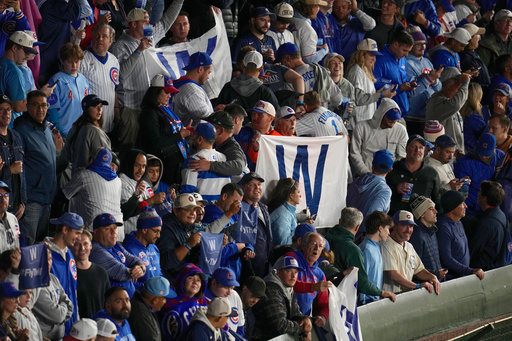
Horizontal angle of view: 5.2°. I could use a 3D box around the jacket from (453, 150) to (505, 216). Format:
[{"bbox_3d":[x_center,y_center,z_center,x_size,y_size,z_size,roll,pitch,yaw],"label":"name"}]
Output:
[{"bbox_3d":[2.019,0.127,51.600,0.570,0.680,0.380,-8,27,-24],"label":"jacket"}]

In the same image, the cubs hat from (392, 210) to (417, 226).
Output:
[{"bbox_3d":[1.306,0.422,50.000,0.180,0.140,0.270,-12,20,-33],"label":"cubs hat"}]

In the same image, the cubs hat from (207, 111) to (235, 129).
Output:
[{"bbox_3d":[-0.317,-0.446,48.700,0.270,0.140,0.180,14,21,27],"label":"cubs hat"}]

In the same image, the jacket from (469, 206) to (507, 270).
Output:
[{"bbox_3d":[1.979,0.630,48.400,0.320,0.670,0.470,9,19,27],"label":"jacket"}]

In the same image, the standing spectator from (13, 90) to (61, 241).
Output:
[{"bbox_3d":[-1.752,0.264,45.500,0.530,1.760,0.360,-13,20,-40],"label":"standing spectator"}]

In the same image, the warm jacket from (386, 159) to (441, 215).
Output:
[{"bbox_3d":[1.435,0.217,51.500,0.550,0.700,0.340,0,17,0],"label":"warm jacket"}]

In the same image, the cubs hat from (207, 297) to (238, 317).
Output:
[{"bbox_3d":[-0.256,1.094,45.900,0.265,0.140,0.180,0,15,-28],"label":"cubs hat"}]

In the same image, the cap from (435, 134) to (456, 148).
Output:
[{"bbox_3d":[1.620,-0.256,49.200,0.180,0.140,0.265,-16,20,-43],"label":"cap"}]

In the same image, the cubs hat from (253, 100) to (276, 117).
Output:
[{"bbox_3d":[0.067,-0.516,47.700,0.180,0.140,0.260,13,20,40],"label":"cubs hat"}]

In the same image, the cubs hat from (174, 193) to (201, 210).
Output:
[{"bbox_3d":[-0.594,0.269,49.300,0.180,0.140,0.270,-15,19,-40],"label":"cubs hat"}]

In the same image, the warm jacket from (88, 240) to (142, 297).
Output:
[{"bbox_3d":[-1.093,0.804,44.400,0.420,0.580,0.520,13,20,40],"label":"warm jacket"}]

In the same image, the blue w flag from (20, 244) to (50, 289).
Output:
[{"bbox_3d":[-1.687,0.737,43.400,0.280,0.370,0.060,-11,19,-36],"label":"blue w flag"}]

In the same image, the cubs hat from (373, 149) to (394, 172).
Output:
[{"bbox_3d":[1.101,-0.105,48.500,0.180,0.145,0.265,7,18,21],"label":"cubs hat"}]

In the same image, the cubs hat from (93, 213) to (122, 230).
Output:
[{"bbox_3d":[-1.305,0.453,49.980,0.270,0.145,0.180,18,25,39],"label":"cubs hat"}]

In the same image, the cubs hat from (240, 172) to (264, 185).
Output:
[{"bbox_3d":[-0.031,0.072,50.923,0.180,0.140,0.270,-15,25,-40],"label":"cubs hat"}]

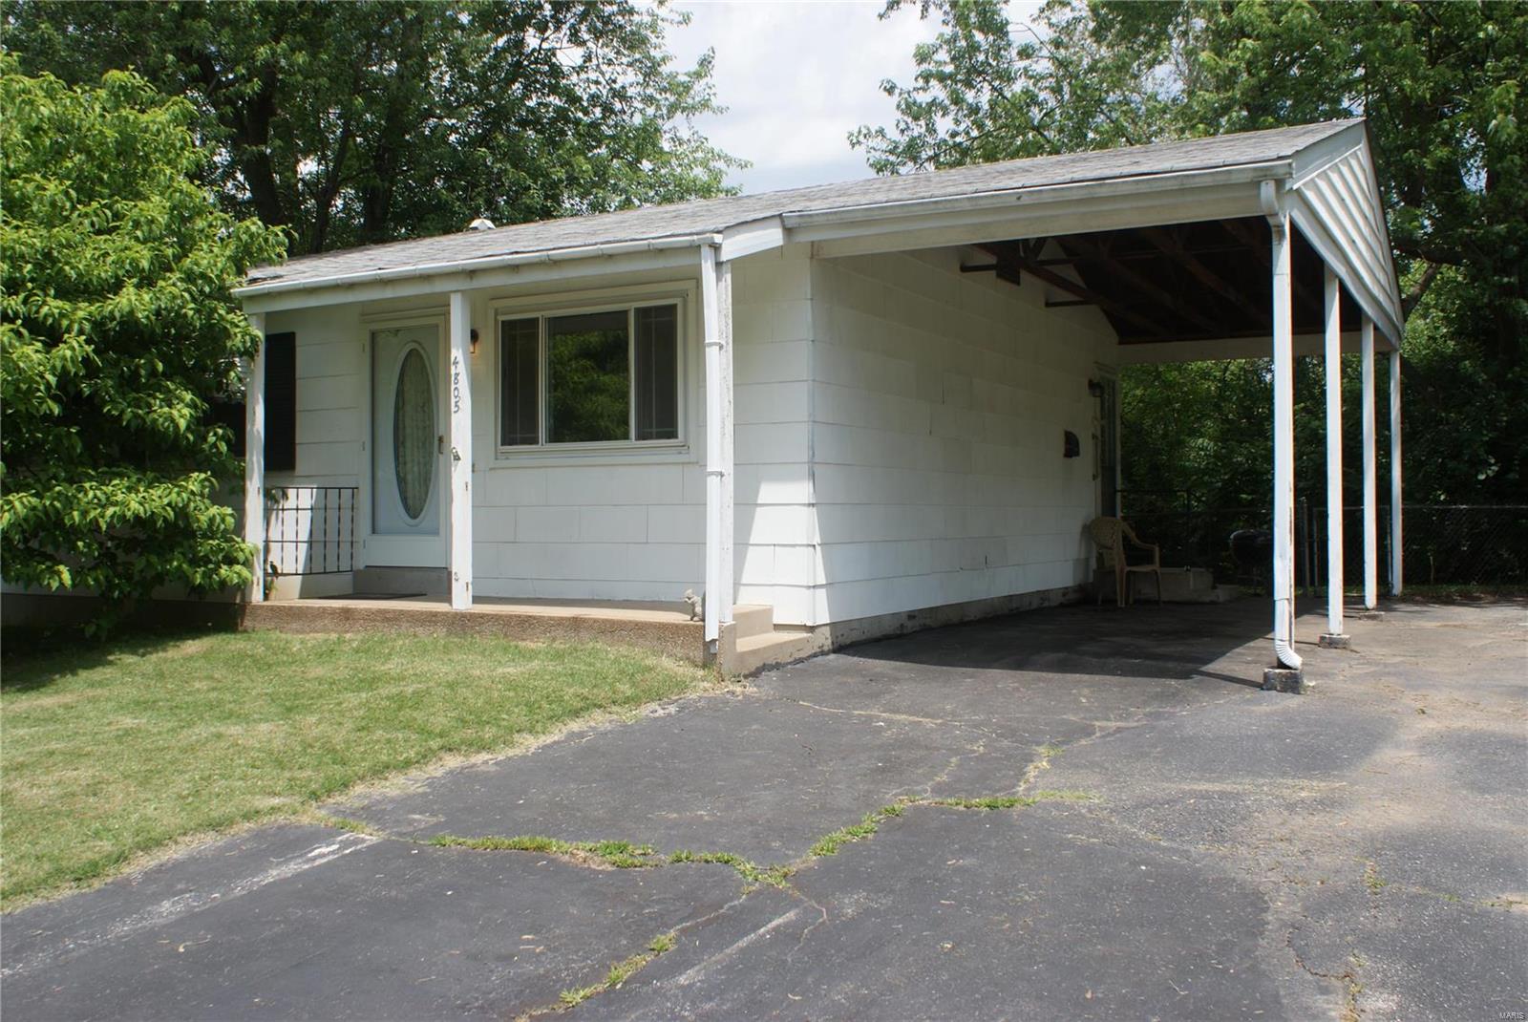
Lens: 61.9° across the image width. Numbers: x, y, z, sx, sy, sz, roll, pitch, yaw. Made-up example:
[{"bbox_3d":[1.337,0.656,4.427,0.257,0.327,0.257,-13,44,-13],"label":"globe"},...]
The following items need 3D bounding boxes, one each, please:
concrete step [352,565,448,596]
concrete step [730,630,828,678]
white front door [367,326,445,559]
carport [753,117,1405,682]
[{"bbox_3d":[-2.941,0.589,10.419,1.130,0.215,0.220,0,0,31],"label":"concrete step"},{"bbox_3d":[-0.049,0.914,8.240,0.330,0.165,1.110,0,0,31],"label":"concrete step"},{"bbox_3d":[-2.965,-0.544,10.563,0.920,2.030,0.060,0,0,31],"label":"white front door"},{"bbox_3d":[3.371,-1.050,10.664,3.210,4.150,7.520,0,0,31],"label":"carport"}]

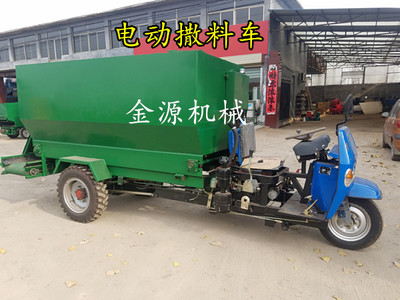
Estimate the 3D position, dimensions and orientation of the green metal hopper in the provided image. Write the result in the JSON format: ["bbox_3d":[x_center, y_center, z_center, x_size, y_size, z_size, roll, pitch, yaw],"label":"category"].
[{"bbox_3d":[-1.042,-0.365,4.101,3.279,1.455,1.397,4,9,25],"label":"green metal hopper"}]

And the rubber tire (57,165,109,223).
[{"bbox_3d":[-1.485,0.548,3.787,0.710,0.710,0.195,4,9,27],"label":"rubber tire"}]

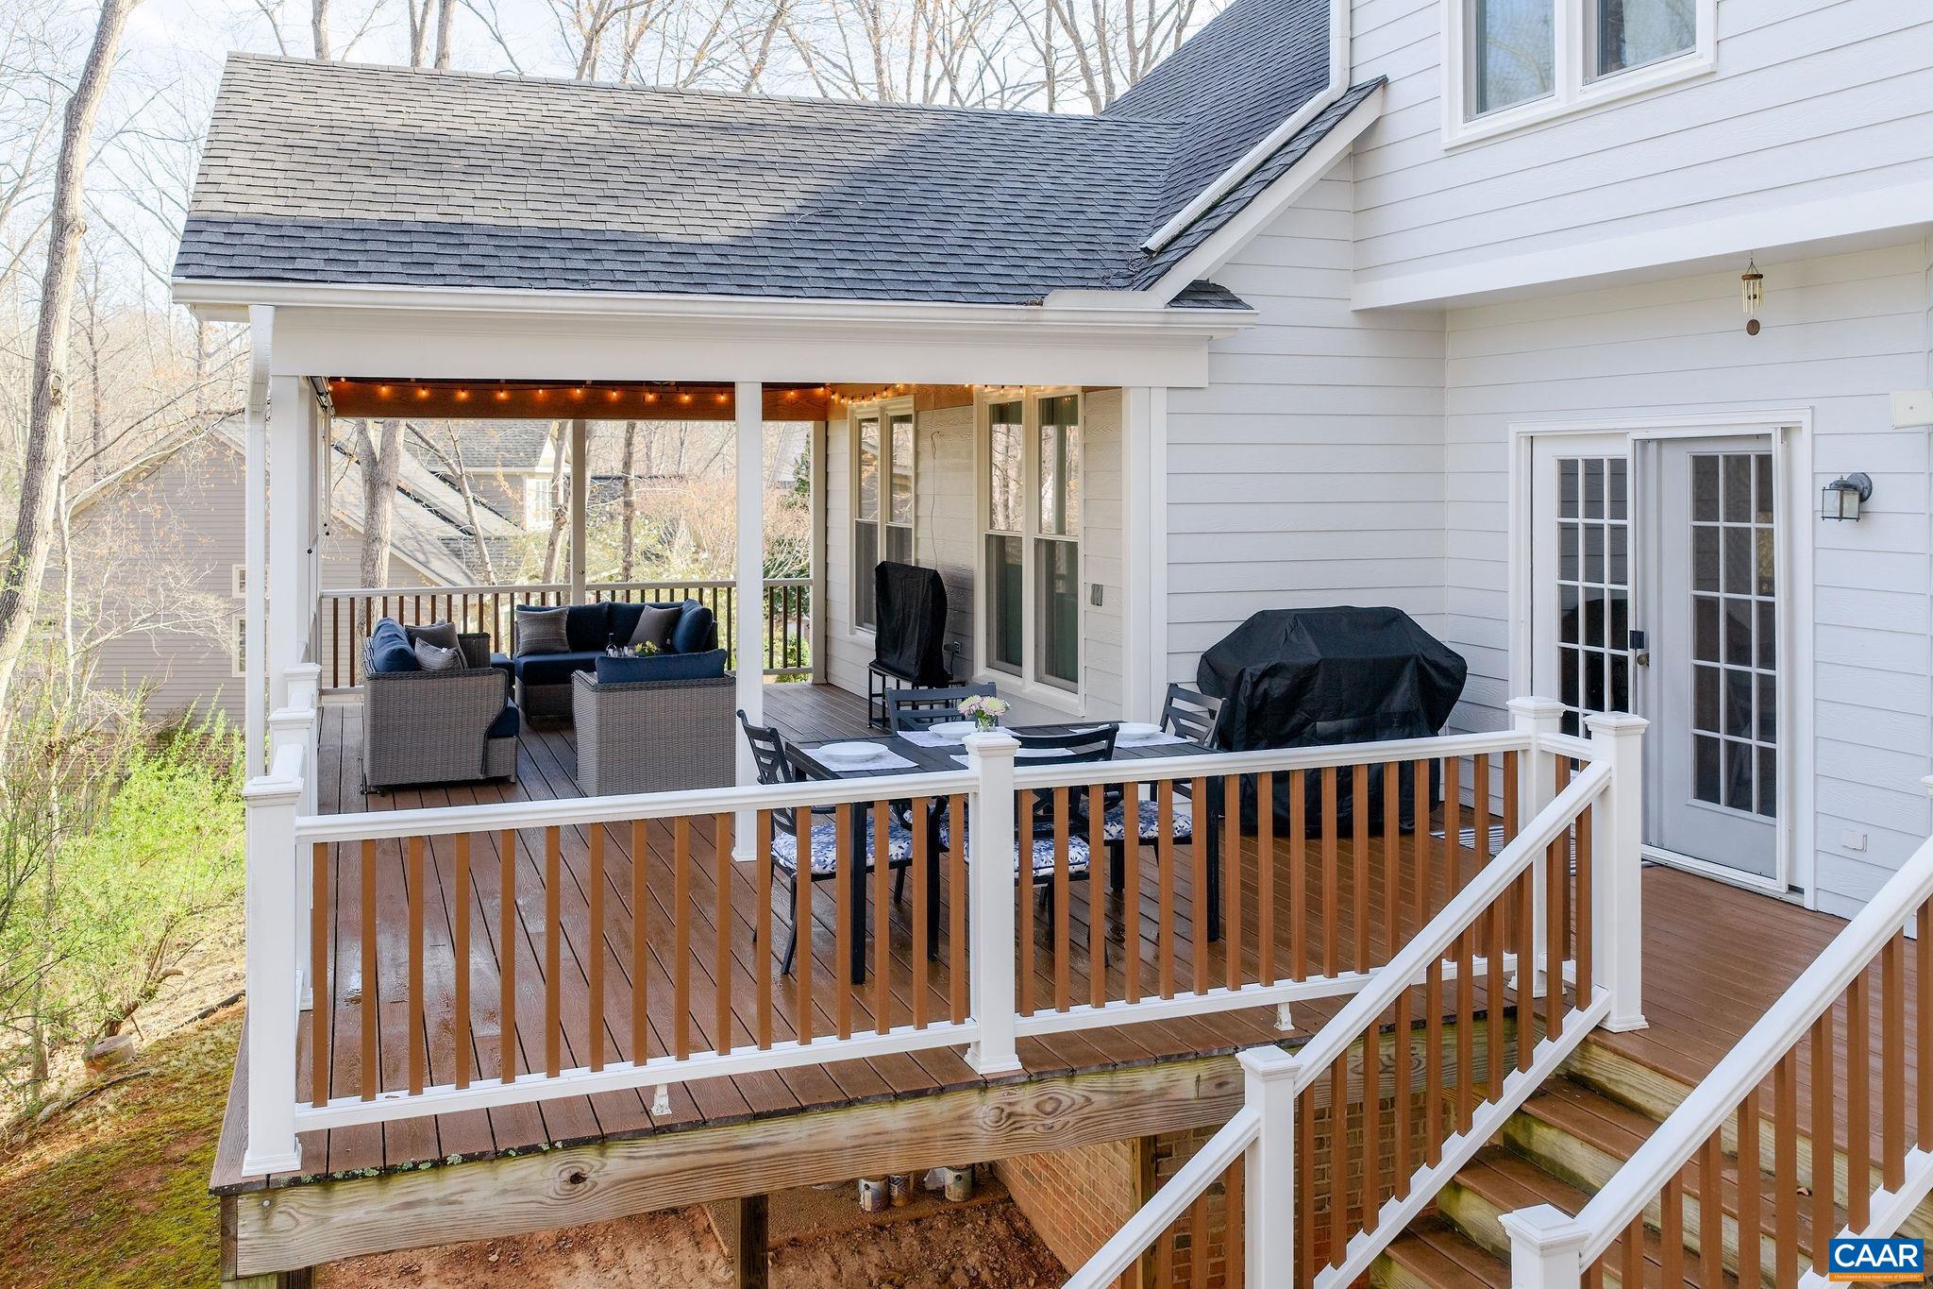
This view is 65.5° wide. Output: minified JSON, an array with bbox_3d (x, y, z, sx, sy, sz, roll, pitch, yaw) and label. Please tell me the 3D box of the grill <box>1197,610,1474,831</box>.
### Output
[{"bbox_3d":[1.910,0.379,7.840,1.400,1.150,0.600,-2,6,-20],"label":"grill"}]

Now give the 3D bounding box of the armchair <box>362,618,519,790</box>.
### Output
[{"bbox_3d":[-3.470,0.288,9.880,0.880,0.860,2.100,-2,6,-20],"label":"armchair"}]

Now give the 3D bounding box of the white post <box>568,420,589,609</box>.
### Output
[{"bbox_3d":[-3.190,-0.726,12.380,0.120,2.310,0.120,-2,6,-20],"label":"white post"}]

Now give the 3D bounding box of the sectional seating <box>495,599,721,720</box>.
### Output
[{"bbox_3d":[-2.840,0.090,11.680,1.750,0.850,0.900,-2,6,-20],"label":"sectional seating"}]

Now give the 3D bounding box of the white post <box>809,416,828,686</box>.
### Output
[{"bbox_3d":[-1.290,-0.809,13.100,0.120,2.310,0.120,-2,6,-20],"label":"white post"}]

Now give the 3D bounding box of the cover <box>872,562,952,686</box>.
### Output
[{"bbox_3d":[-0.380,-0.182,10.620,0.270,0.760,1.050,-2,6,-20],"label":"cover"}]

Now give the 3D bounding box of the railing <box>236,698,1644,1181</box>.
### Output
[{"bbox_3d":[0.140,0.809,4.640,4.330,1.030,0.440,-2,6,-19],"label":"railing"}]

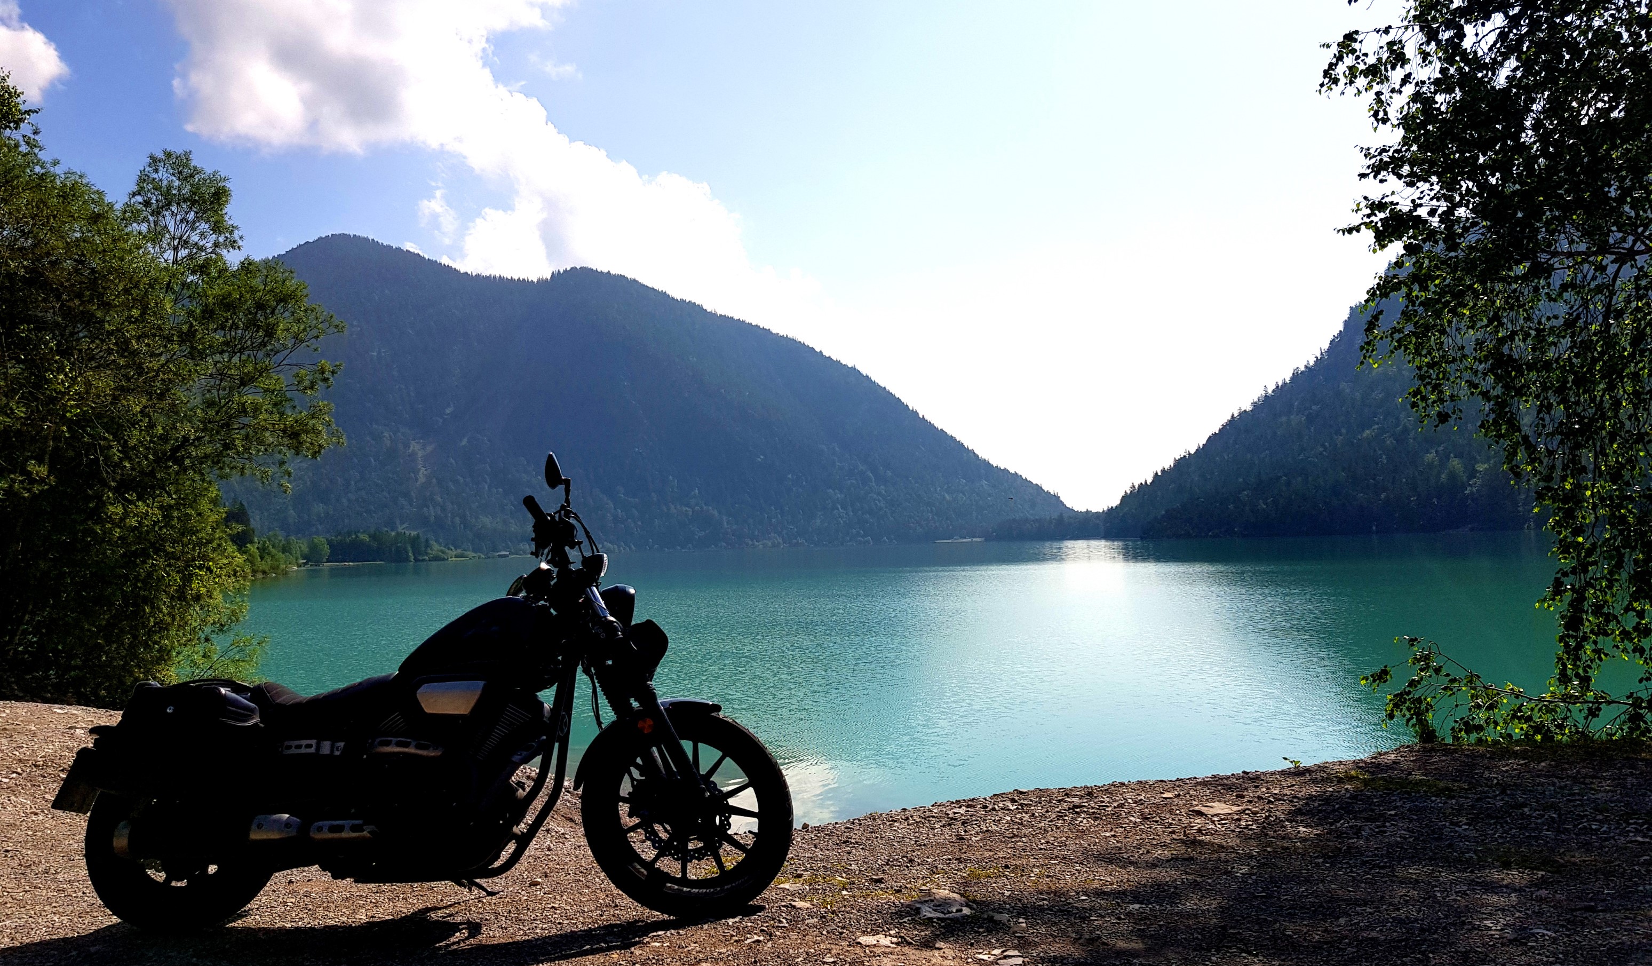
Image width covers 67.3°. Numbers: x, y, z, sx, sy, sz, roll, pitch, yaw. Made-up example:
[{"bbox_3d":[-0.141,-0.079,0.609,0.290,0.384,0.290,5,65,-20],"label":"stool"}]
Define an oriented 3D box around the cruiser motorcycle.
[{"bbox_3d":[-1.237,0.680,3.848,2.280,1.360,0.820,-3,-14,5],"label":"cruiser motorcycle"}]

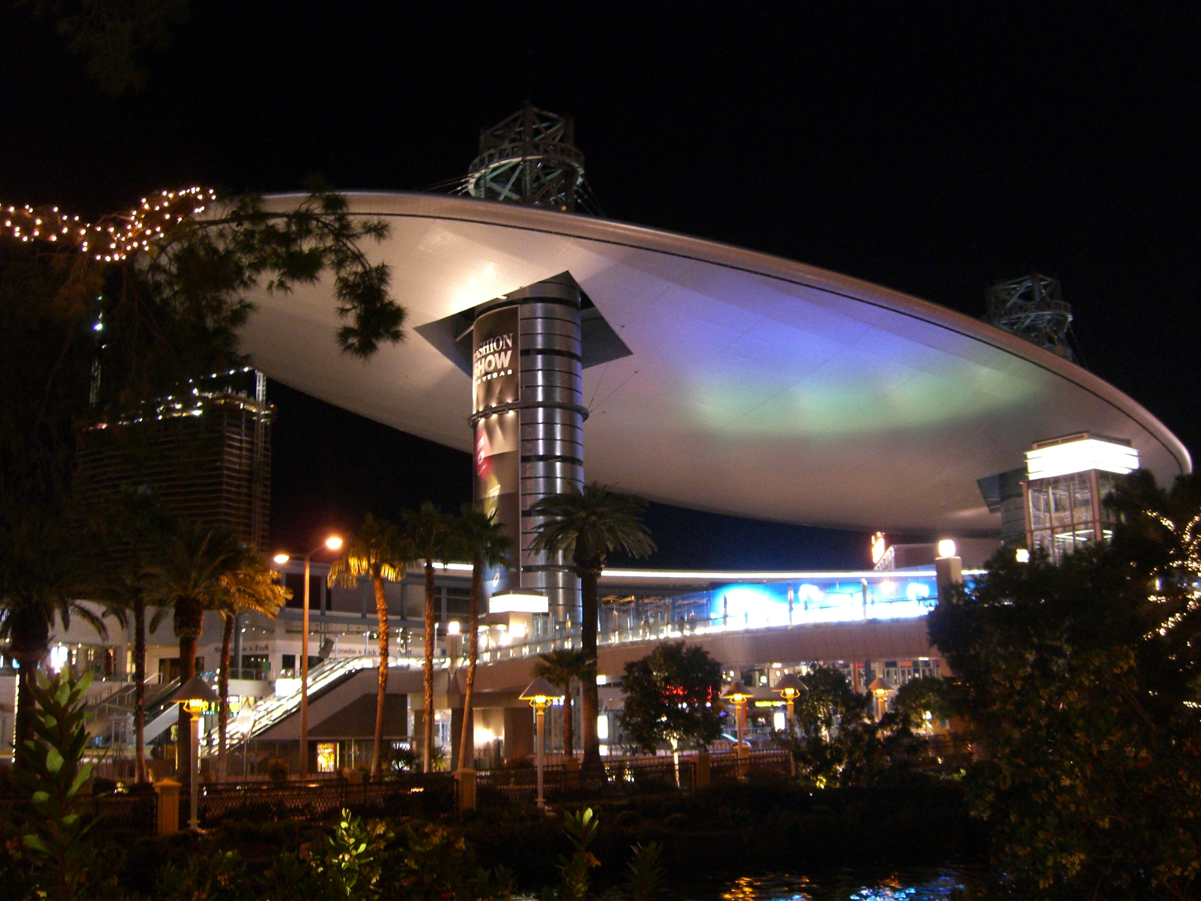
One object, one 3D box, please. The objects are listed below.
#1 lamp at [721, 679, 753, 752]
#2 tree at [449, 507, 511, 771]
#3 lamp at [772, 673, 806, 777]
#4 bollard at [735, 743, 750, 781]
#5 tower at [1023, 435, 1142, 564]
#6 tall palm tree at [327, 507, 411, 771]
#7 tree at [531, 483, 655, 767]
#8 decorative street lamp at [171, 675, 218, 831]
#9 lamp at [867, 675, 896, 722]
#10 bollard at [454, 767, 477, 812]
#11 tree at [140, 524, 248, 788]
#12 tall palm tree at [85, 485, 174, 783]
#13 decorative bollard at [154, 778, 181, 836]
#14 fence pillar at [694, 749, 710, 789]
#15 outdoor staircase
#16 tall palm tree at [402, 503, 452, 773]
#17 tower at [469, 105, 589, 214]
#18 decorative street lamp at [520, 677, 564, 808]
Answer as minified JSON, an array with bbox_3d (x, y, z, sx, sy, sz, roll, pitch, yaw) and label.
[{"bbox_3d":[5.981,11.940,56.595,1.280,4.000,1.280,-2,-10,6],"label":"lamp"},{"bbox_3d":[-5.828,9.053,63.704,2.900,12.442,2.900,0,-10,-5],"label":"tree"},{"bbox_3d":[7.233,10.472,49.944,1.280,4.000,1.280,-3,-10,8],"label":"lamp"},{"bbox_3d":[6.219,13.549,57.772,0.530,1.450,0.530,7,-13,-39],"label":"bollard"},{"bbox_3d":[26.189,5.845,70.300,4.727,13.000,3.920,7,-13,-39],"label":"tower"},{"bbox_3d":[-10.411,8.833,59.835,3.800,11.653,3.800,0,-10,-10],"label":"tall palm tree"},{"bbox_3d":[-0.461,8.112,61.608,5.900,13.394,5.900,-1,-11,0],"label":"tree"},{"bbox_3d":[-10.737,8.012,34.964,1.280,4.000,1.280,2,-10,-17],"label":"decorative street lamp"},{"bbox_3d":[11.865,11.144,55.669,1.150,3.183,1.150,-1,-11,0],"label":"lamp"},{"bbox_3d":[-3.652,9.134,35.511,0.500,1.177,0.500,8,-14,-37],"label":"bollard"},{"bbox_3d":[-16.806,8.389,54.463,4.200,10.829,4.200,2,-10,-17],"label":"tree"},{"bbox_3d":[-18.899,7.427,53.380,3.600,12.158,3.600,-1,-11,0],"label":"tall palm tree"},{"bbox_3d":[-8.930,7.360,27.188,0.510,1.163,0.510,8,-14,-37],"label":"decorative bollard"},{"bbox_3d":[3.235,10.098,41.708,0.480,1.227,0.480,8,-14,-37],"label":"fence pillar"},{"bbox_3d":[-23.046,19.022,98.577,12.300,7.168,5.000,3,-12,-20],"label":"outdoor staircase"},{"bbox_3d":[-7.749,8.346,59.018,2.400,12.176,2.400,-1,-11,0],"label":"tall palm tree"},{"bbox_3d":[-7.037,-25.285,126.302,11.000,11.600,11.000,-1,-11,0],"label":"tower"},{"bbox_3d":[-1.845,9.051,40.939,1.280,4.000,1.280,-1,-10,-3],"label":"decorative street lamp"}]

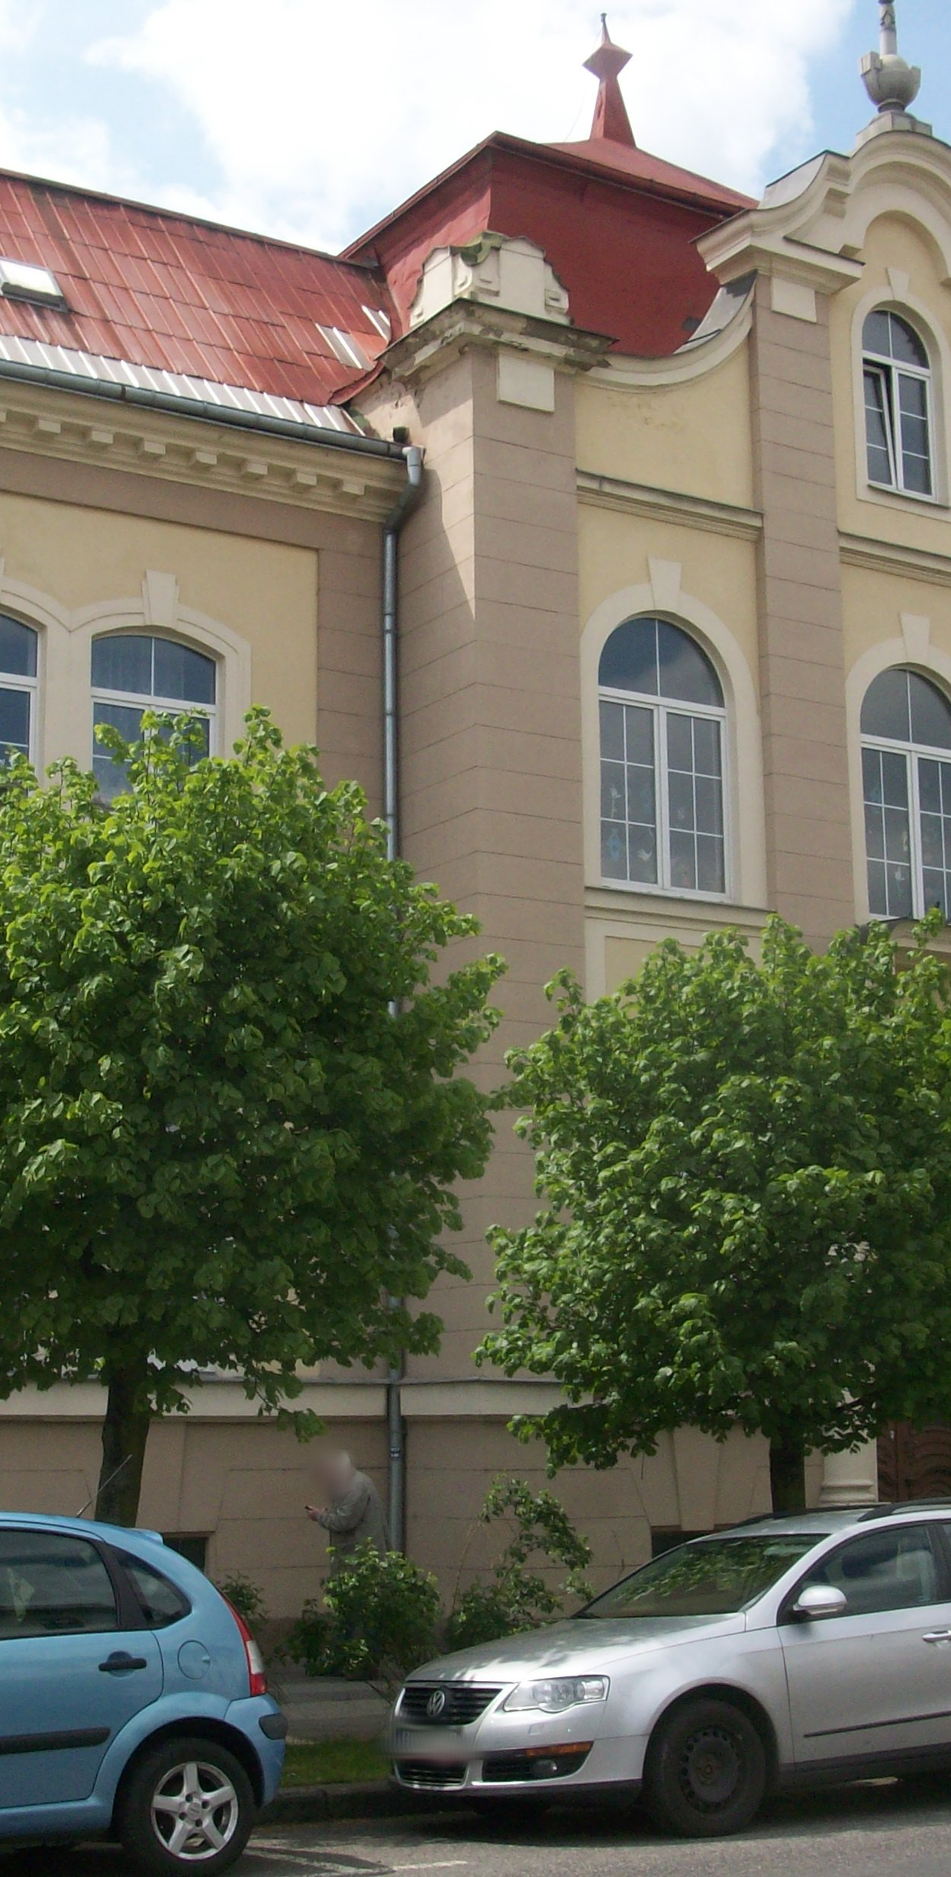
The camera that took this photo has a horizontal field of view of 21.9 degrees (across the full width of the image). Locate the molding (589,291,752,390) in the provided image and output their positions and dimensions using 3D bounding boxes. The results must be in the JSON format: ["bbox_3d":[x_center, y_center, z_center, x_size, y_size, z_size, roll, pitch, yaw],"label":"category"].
[{"bbox_3d":[1.914,-5.851,23.879,2.133,1.341,0.350,6,-13,-31],"label":"molding"}]

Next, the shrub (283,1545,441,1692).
[{"bbox_3d":[-0.847,5.048,18.209,1.120,1.080,1.020,6,-13,-31],"label":"shrub"}]

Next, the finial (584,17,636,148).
[{"bbox_3d":[1.512,-9.708,27.729,0.440,1.560,0.440,6,-13,-31],"label":"finial"}]

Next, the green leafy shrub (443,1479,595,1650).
[{"bbox_3d":[0.324,4.815,18.942,1.138,1.239,1.138,6,-13,-30],"label":"green leafy shrub"}]

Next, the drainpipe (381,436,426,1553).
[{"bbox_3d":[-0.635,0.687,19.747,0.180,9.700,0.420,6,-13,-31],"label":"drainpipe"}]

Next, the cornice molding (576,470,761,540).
[{"bbox_3d":[1.877,-4.142,23.563,2.184,0.250,0.250,6,-13,-31],"label":"cornice molding"}]

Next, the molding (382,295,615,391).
[{"bbox_3d":[0.236,-5.382,23.428,1.720,0.500,1.450,6,-13,-30],"label":"molding"}]

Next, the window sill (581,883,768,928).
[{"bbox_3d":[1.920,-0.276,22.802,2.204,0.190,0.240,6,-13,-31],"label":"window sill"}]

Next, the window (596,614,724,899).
[{"bbox_3d":[1.799,-1.765,23.482,1.496,2.741,0.160,6,-13,-30],"label":"window"}]

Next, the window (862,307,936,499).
[{"bbox_3d":[4.418,-5.626,25.790,0.995,2.113,0.160,6,-13,-31],"label":"window"}]

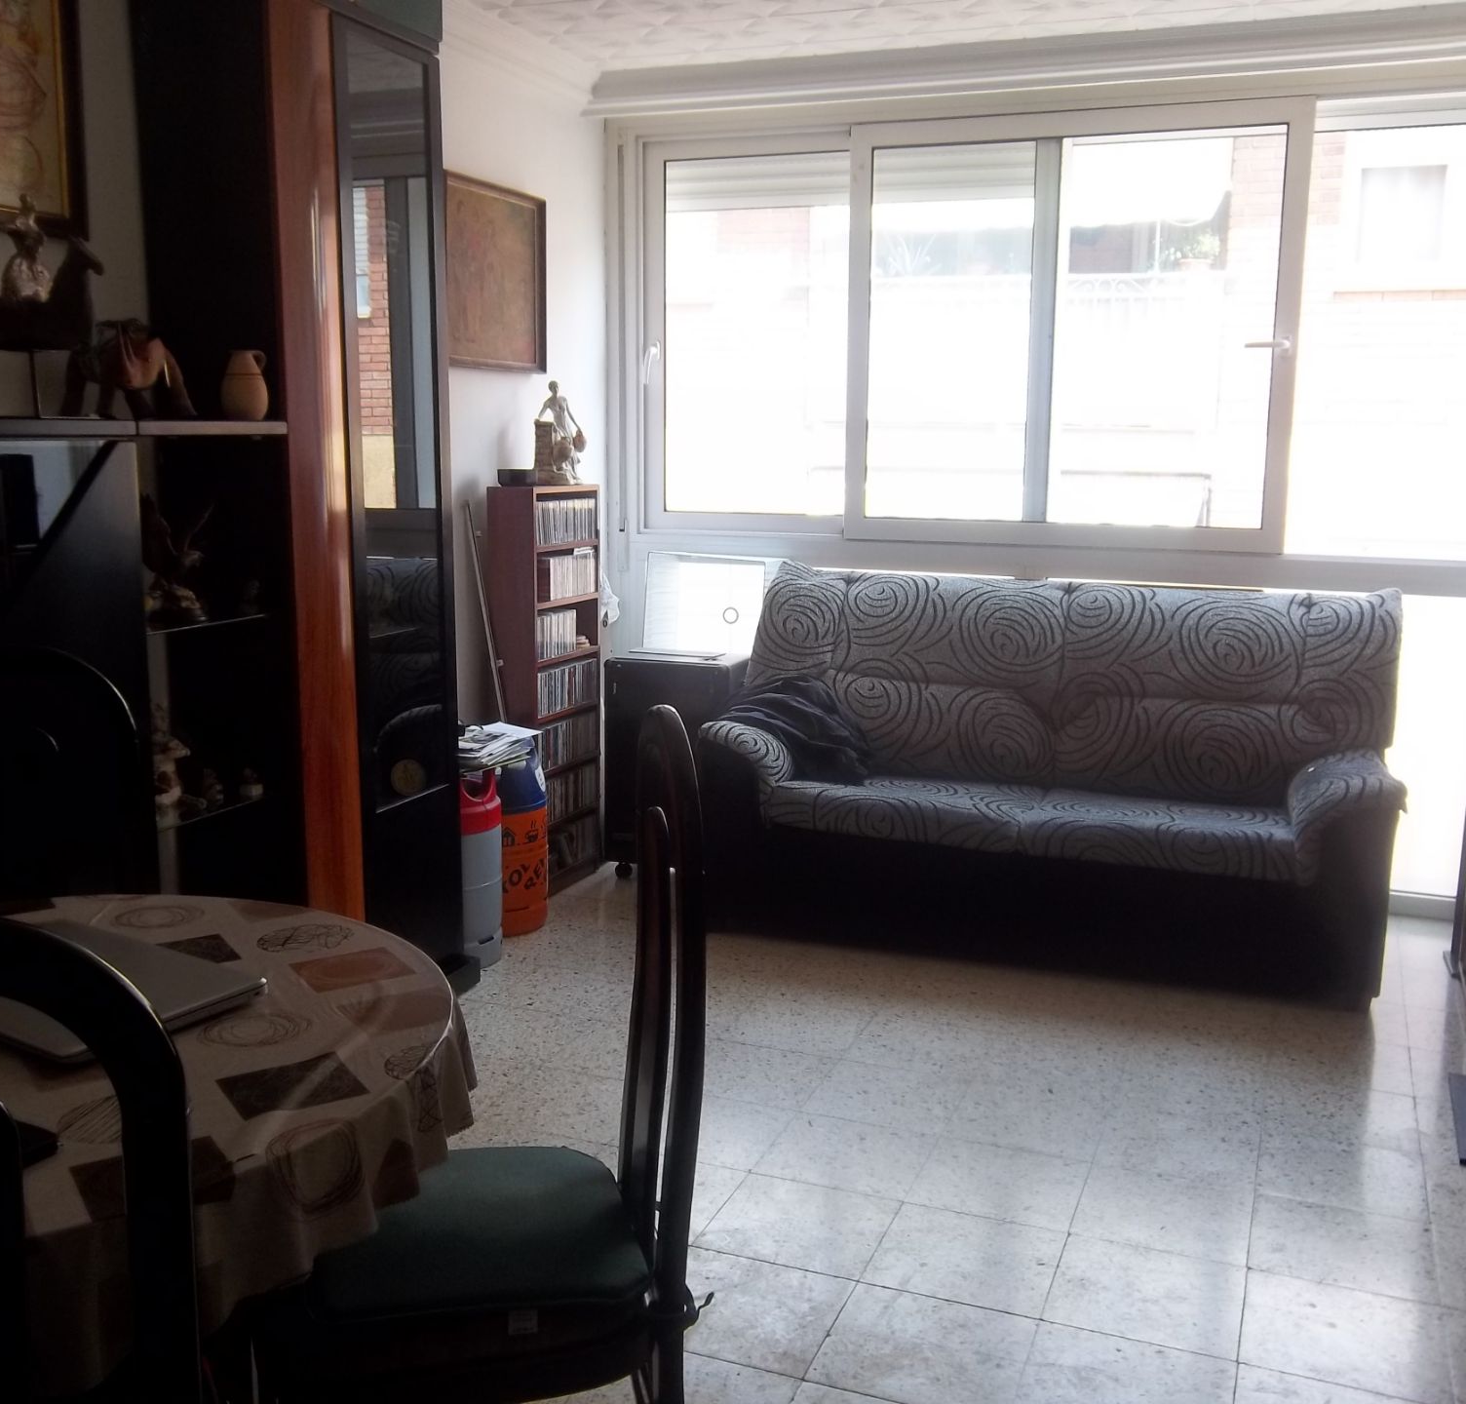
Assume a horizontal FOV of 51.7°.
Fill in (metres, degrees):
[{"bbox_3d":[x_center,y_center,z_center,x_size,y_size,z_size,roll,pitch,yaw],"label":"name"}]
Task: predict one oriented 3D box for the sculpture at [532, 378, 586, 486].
[{"bbox_3d":[-0.534,-0.822,4.620,0.158,0.326,0.128,-6,12,-30],"label":"sculpture"}]

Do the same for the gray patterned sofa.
[{"bbox_3d":[0.902,0.157,4.362,1.826,1.000,0.877,4,11,17],"label":"gray patterned sofa"}]

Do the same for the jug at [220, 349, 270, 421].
[{"bbox_3d":[-0.973,-0.629,3.009,0.093,0.142,0.090,-3,11,-17],"label":"jug"}]

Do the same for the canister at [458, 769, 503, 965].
[{"bbox_3d":[-0.769,0.420,4.074,0.301,0.561,0.301,-2,10,-11],"label":"canister"}]

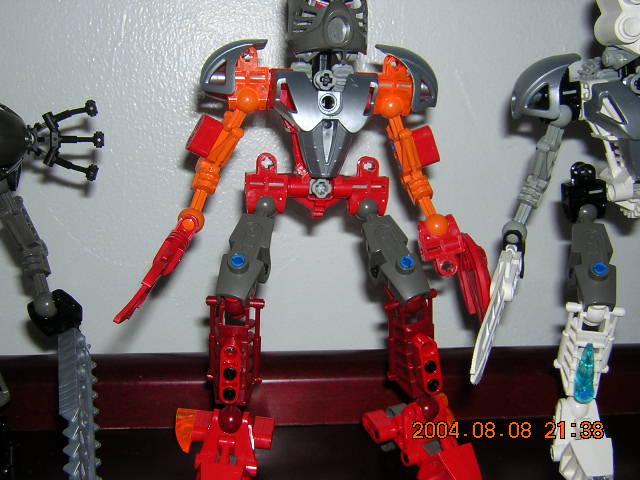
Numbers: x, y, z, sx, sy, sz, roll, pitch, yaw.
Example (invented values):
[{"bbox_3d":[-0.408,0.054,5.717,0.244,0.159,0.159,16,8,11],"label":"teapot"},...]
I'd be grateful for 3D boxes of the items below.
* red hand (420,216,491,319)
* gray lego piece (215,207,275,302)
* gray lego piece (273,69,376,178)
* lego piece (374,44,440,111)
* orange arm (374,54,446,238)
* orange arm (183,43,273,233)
[{"bbox_3d":[0.054,0.011,0.347,0.023,0.044,0.024,-20,3,0],"label":"red hand"},{"bbox_3d":[-0.029,0.005,0.344,0.019,0.040,0.017,17,-8,0],"label":"gray lego piece"},{"bbox_3d":[0.002,-0.045,0.338,0.040,0.042,0.018,1,5,0],"label":"gray lego piece"},{"bbox_3d":[0.034,-0.064,0.343,0.025,0.025,0.024,0,5,0],"label":"lego piece"},{"bbox_3d":[0.036,-0.037,0.342,0.021,0.072,0.018,-18,5,0],"label":"orange arm"},{"bbox_3d":[-0.038,-0.040,0.342,0.024,0.074,0.018,22,5,0],"label":"orange arm"}]

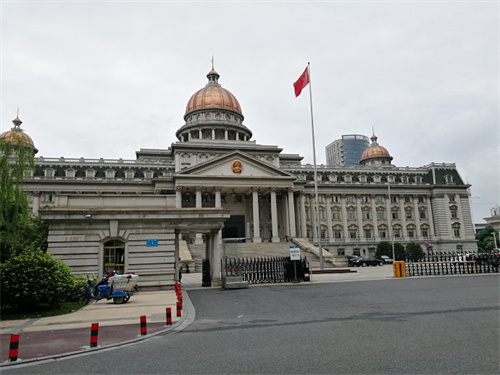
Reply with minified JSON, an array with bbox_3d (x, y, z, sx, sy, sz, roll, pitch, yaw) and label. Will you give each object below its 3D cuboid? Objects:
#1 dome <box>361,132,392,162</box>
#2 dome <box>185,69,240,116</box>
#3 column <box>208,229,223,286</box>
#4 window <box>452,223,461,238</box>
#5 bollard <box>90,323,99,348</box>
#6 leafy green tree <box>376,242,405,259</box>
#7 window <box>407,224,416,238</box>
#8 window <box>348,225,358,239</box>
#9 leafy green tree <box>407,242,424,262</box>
[{"bbox_3d":[40.300,-12.918,124.074,9.835,9.284,9.835,0,-11,-14],"label":"dome"},{"bbox_3d":[-10.676,-28.444,116.744,17.288,15.508,17.288,0,-11,-14],"label":"dome"},{"bbox_3d":[-1.895,4.066,22.400,0.630,3.320,0.630,0,-10,-9],"label":"column"},{"bbox_3d":[49.661,10.389,93.791,2.100,3.700,0.400,1,-11,-13],"label":"window"},{"bbox_3d":[-3.160,3.014,7.937,0.148,0.447,0.148,-2,-10,0],"label":"bollard"},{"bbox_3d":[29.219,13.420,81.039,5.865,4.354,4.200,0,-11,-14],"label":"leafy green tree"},{"bbox_3d":[41.218,11.132,99.527,2.710,3.732,0.450,0,-11,-14],"label":"window"},{"bbox_3d":[23.681,10.113,89.233,2.300,3.400,0.400,1,-11,-13],"label":"window"},{"bbox_3d":[36.495,14.179,86.000,3.950,4.000,3.950,-2,-10,0],"label":"leafy green tree"}]

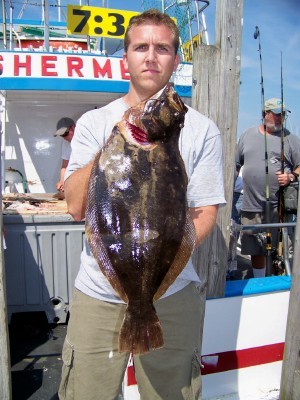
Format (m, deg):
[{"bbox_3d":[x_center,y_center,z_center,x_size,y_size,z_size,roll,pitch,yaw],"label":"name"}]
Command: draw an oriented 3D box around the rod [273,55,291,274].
[{"bbox_3d":[0.947,-0.196,3.015,0.090,1.681,0.120,3,9,30],"label":"rod"}]

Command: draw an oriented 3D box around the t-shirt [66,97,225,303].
[{"bbox_3d":[-0.015,-0.009,1.420,0.540,0.700,0.310,1,9,0],"label":"t-shirt"}]

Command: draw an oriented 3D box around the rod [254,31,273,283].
[{"bbox_3d":[0.811,-0.266,2.955,0.090,1.850,0.070,-10,10,-36],"label":"rod"}]

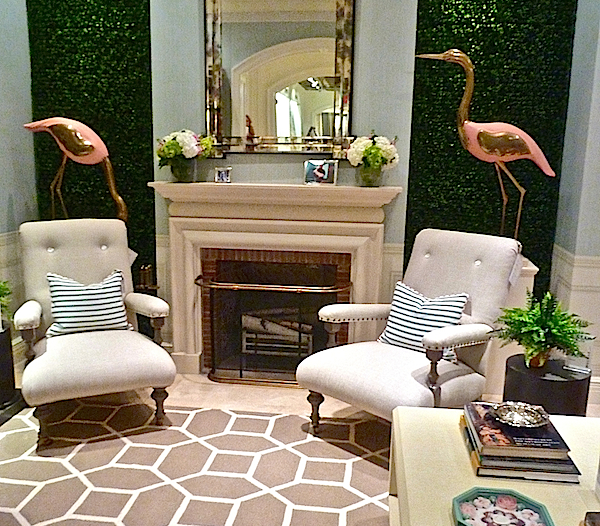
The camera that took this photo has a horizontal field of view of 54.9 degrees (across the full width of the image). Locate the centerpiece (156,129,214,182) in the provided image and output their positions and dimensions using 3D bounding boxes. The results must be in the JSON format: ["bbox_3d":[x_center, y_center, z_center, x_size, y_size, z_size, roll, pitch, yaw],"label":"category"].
[{"bbox_3d":[-0.702,-0.654,3.547,0.355,0.326,0.282,2,10,6],"label":"centerpiece"}]

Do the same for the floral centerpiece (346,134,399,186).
[{"bbox_3d":[0.471,-0.666,3.726,0.330,0.343,0.281,2,10,6],"label":"floral centerpiece"}]

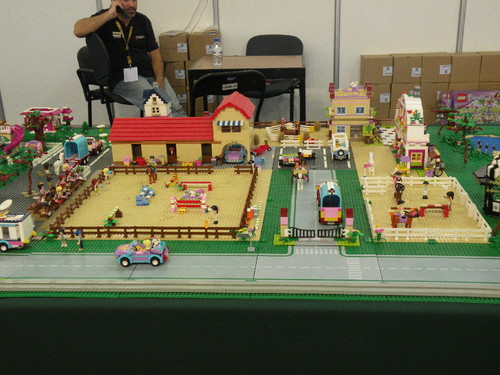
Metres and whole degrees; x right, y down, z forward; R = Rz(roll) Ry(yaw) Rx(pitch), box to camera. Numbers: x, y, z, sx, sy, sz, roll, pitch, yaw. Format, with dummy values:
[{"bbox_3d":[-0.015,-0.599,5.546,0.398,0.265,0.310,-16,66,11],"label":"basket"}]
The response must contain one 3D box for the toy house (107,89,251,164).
[{"bbox_3d":[-0.217,-0.197,1.998,0.462,0.201,0.172,0,20,5],"label":"toy house"}]

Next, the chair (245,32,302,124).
[{"bbox_3d":[0.175,-0.740,4.740,0.510,0.820,0.570,2,20,11],"label":"chair"}]

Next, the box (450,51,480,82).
[{"bbox_3d":[1.710,-0.960,4.873,0.227,0.206,0.190,0,20,5],"label":"box"}]

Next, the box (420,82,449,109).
[{"bbox_3d":[1.486,-0.766,4.966,0.225,0.209,0.190,0,20,5],"label":"box"}]

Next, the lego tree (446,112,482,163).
[{"bbox_3d":[0.651,-0.147,1.853,0.100,0.150,0.095,0,20,5],"label":"lego tree"}]

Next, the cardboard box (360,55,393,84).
[{"bbox_3d":[1.032,-0.961,4.936,0.224,0.206,0.190,0,20,5],"label":"cardboard box"}]

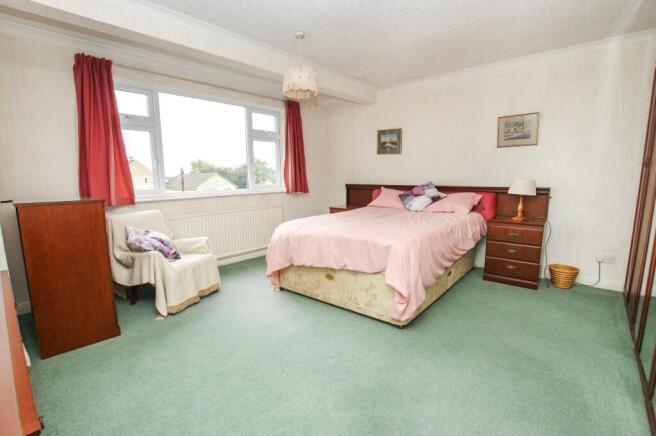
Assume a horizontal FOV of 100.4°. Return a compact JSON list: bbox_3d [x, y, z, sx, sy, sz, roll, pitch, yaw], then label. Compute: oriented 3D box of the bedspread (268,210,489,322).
[{"bbox_3d":[0.666,0.350,3.207,1.500,0.620,1.920,7,12,42],"label":"bedspread"}]

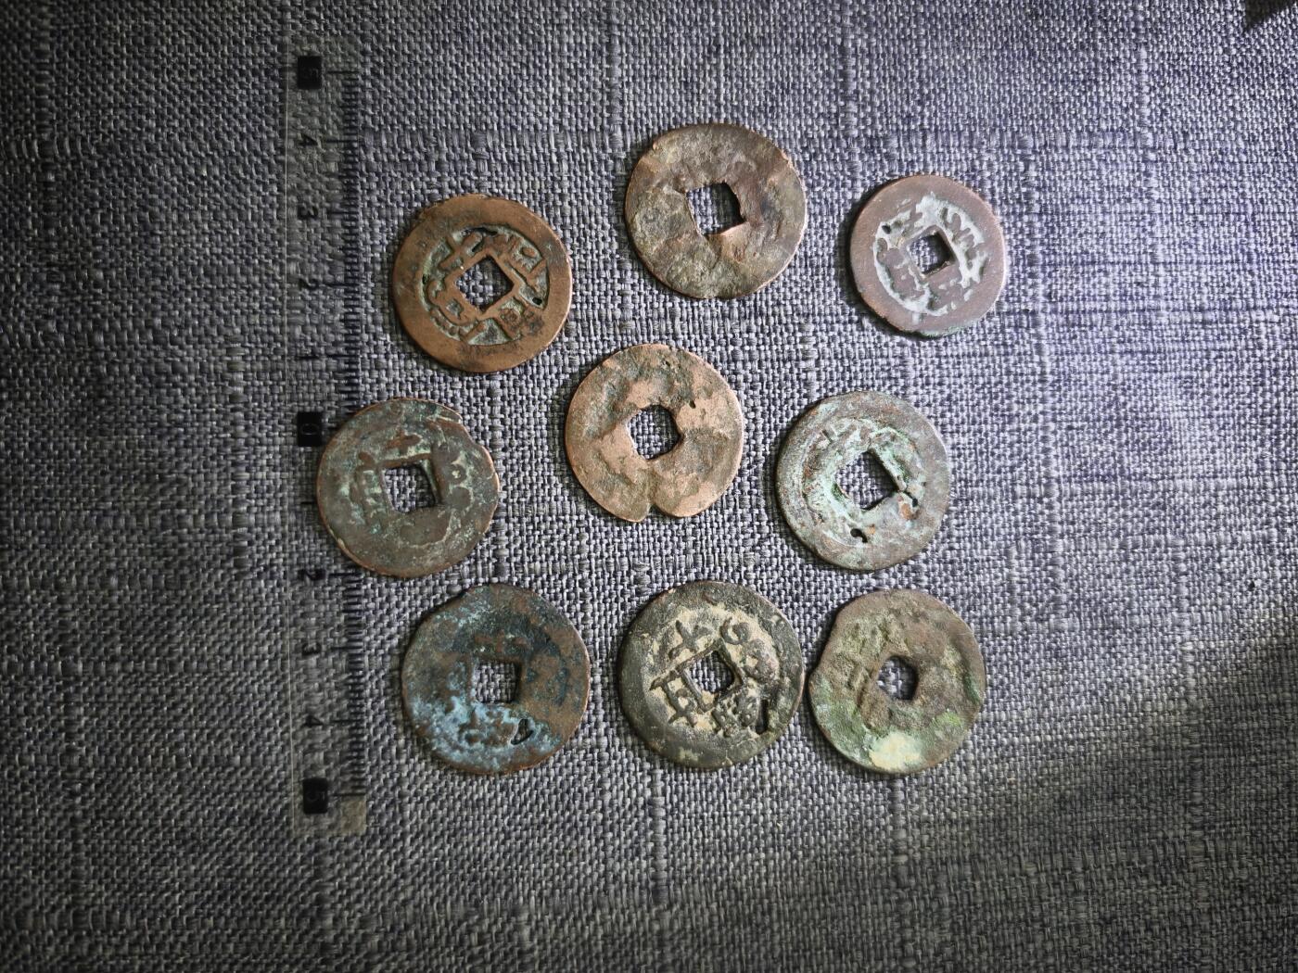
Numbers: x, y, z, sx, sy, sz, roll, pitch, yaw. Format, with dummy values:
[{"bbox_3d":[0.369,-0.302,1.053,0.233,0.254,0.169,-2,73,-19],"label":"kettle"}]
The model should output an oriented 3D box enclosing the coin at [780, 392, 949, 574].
[{"bbox_3d":[0.032,-0.001,0.126,0.027,0.002,0.027,0,88,-7],"label":"coin"}]

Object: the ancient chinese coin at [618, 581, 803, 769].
[{"bbox_3d":[0.009,0.027,0.123,0.027,0.002,0.027,0,88,-7],"label":"ancient chinese coin"}]

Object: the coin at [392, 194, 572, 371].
[{"bbox_3d":[-0.023,-0.029,0.121,0.025,0.002,0.025,0,88,-7],"label":"coin"}]

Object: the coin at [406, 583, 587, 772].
[{"bbox_3d":[-0.021,0.027,0.119,0.026,0.002,0.026,0,88,-7],"label":"coin"}]

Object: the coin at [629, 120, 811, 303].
[{"bbox_3d":[0.010,-0.040,0.125,0.026,0.002,0.026,0,88,-7],"label":"coin"}]

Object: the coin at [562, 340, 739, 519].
[{"bbox_3d":[0.001,-0.008,0.123,0.026,0.002,0.026,0,88,-7],"label":"coin"}]

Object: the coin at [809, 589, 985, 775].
[{"bbox_3d":[0.036,0.029,0.126,0.027,0.002,0.027,0,88,-7],"label":"coin"}]

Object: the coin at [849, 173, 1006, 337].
[{"bbox_3d":[0.042,-0.035,0.129,0.025,0.002,0.025,0,88,-7],"label":"coin"}]

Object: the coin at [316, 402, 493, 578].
[{"bbox_3d":[-0.033,0.000,0.119,0.025,0.002,0.025,0,88,-7],"label":"coin"}]

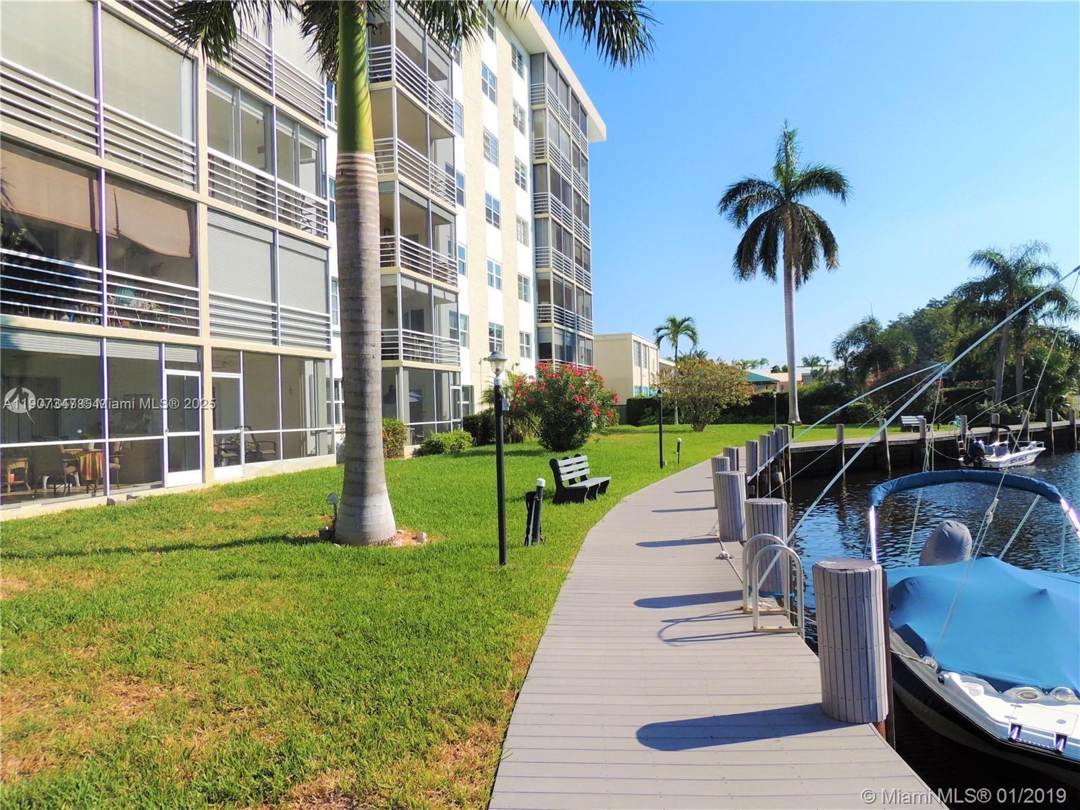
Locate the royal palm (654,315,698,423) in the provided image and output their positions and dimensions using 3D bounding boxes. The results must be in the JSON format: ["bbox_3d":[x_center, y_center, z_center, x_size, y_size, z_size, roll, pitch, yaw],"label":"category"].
[{"bbox_3d":[9.051,-2.328,50.026,2.900,7.250,2.900,-2,0,10],"label":"royal palm"}]

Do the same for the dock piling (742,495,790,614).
[{"bbox_3d":[2.071,1.272,6.824,0.360,0.815,0.360,-2,0,17],"label":"dock piling"}]

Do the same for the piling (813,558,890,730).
[{"bbox_3d":[1.716,1.263,4.103,0.355,0.815,0.355,-2,0,23],"label":"piling"}]

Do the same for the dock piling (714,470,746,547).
[{"bbox_3d":[2.427,1.281,9.454,0.365,0.815,0.365,-2,0,14],"label":"dock piling"}]

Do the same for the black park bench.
[{"bbox_3d":[0.809,1.372,14.208,0.700,0.830,1.720,-1,0,20],"label":"black park bench"}]

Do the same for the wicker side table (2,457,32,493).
[{"bbox_3d":[-9.000,1.213,12.720,0.430,0.610,0.430,-2,0,18],"label":"wicker side table"}]

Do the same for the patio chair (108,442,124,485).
[{"bbox_3d":[-7.875,1.053,13.538,0.580,0.930,0.620,-2,-1,37],"label":"patio chair"}]

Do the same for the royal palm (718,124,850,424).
[{"bbox_3d":[15.305,-8.208,47.000,8.200,18.800,8.000,-1,0,0],"label":"royal palm"}]

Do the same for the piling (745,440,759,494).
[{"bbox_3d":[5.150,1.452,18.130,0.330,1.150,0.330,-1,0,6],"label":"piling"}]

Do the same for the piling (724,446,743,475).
[{"bbox_3d":[3.923,1.328,15.290,0.320,0.880,0.320,-1,0,6],"label":"piling"}]

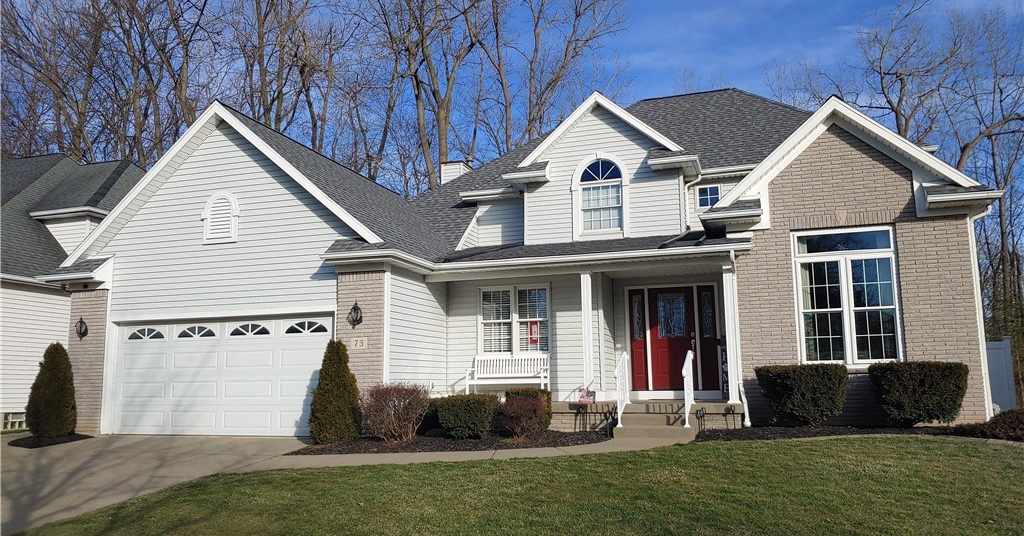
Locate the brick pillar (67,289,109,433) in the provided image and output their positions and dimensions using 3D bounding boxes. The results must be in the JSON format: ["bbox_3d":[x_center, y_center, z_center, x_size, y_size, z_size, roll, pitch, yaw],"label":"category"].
[{"bbox_3d":[-8.195,1.806,14.325,0.925,2.730,0.200,-3,-9,18],"label":"brick pillar"}]

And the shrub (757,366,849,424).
[{"bbox_3d":[4.608,2.069,11.840,1.392,1.018,1.002,-3,-9,18],"label":"shrub"}]

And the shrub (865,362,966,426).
[{"bbox_3d":[6.195,1.957,11.336,1.312,1.035,0.997,-3,-9,18],"label":"shrub"}]

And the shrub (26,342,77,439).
[{"bbox_3d":[-8.444,2.230,13.601,0.789,1.713,0.789,-3,-9,18],"label":"shrub"}]

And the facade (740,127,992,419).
[{"bbox_3d":[5.770,0.070,12.753,3.780,5.215,0.270,-3,-9,18],"label":"facade"}]

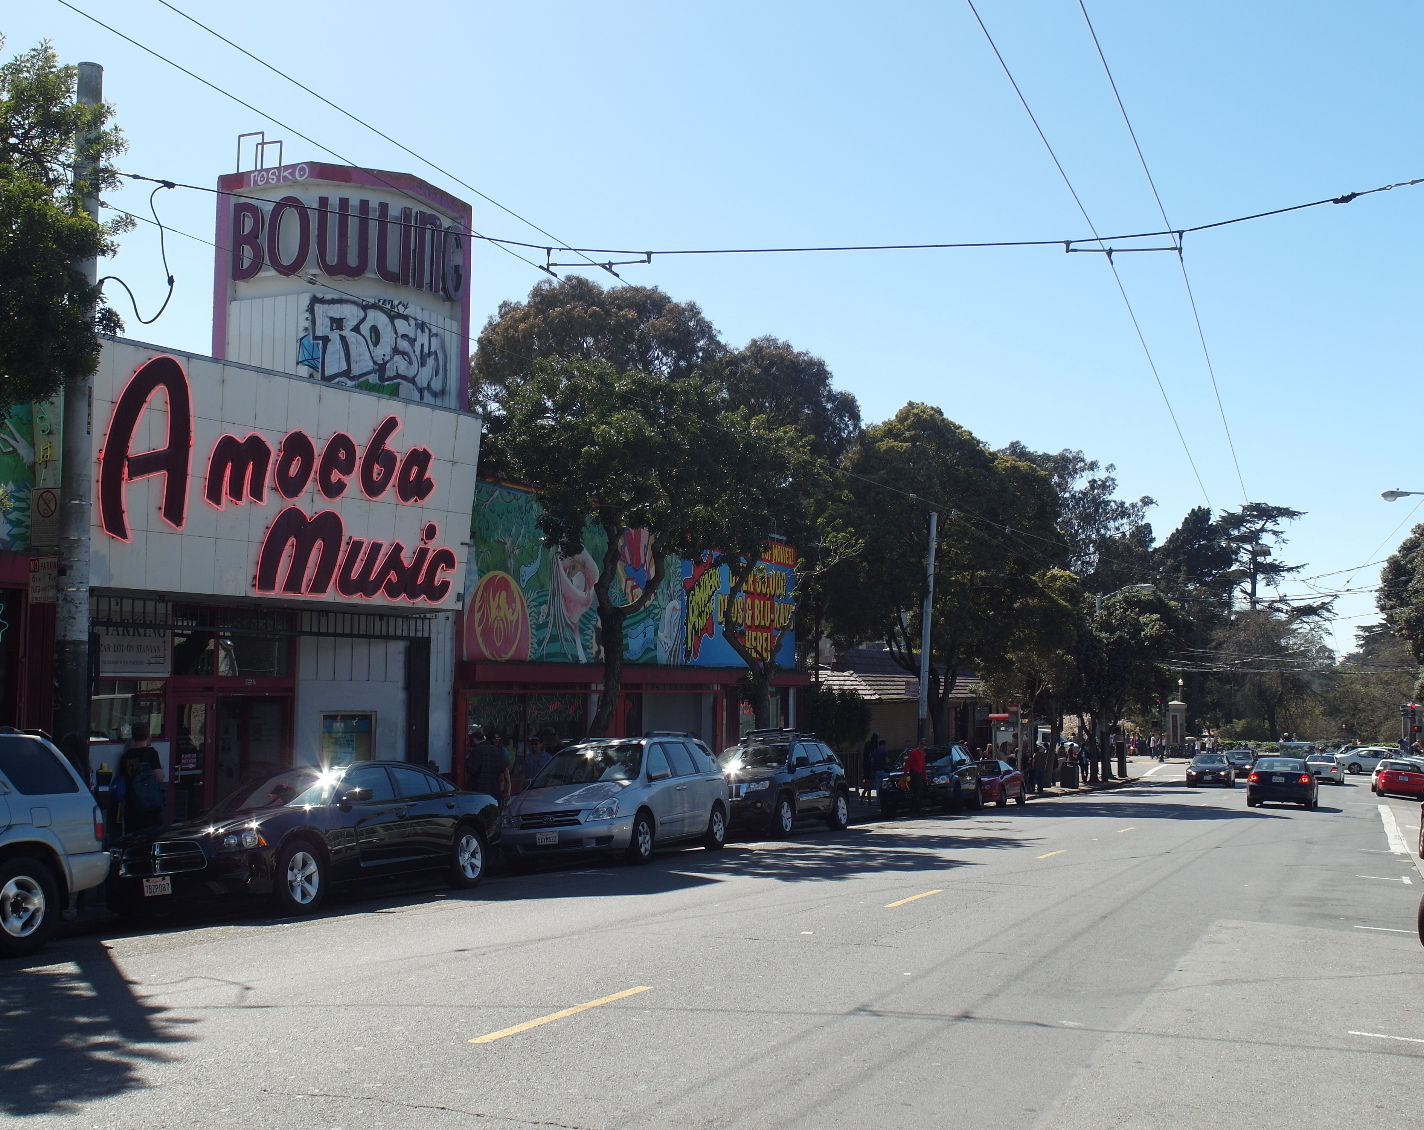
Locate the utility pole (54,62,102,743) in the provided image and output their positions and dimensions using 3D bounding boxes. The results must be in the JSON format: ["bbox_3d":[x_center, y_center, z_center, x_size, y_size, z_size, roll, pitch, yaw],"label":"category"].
[{"bbox_3d":[-6.611,-1.041,15.470,0.330,8.670,0.330,-3,-5,24],"label":"utility pole"}]

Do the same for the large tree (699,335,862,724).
[{"bbox_3d":[1.423,0.344,34.119,3.900,10.600,3.900,1,-5,0],"label":"large tree"}]

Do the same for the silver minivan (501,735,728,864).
[{"bbox_3d":[-1.248,3.324,21.606,1.950,1.780,4.920,-2,-7,20],"label":"silver minivan"}]

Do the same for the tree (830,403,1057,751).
[{"bbox_3d":[7.378,1.159,47.550,7.600,12.790,7.600,-2,-5,24],"label":"tree"}]

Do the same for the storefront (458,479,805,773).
[{"bbox_3d":[-1.987,2.409,36.183,3.500,7.050,18.000,-1,-5,24],"label":"storefront"}]

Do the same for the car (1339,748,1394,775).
[{"bbox_3d":[36.866,10.821,81.881,4.600,1.420,1.800,-2,-5,24],"label":"car"}]

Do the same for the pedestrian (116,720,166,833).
[{"bbox_3d":[-6.839,2.741,17.621,0.520,1.730,0.450,0,-5,6],"label":"pedestrian"}]

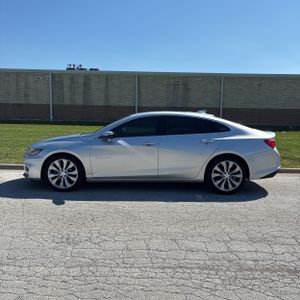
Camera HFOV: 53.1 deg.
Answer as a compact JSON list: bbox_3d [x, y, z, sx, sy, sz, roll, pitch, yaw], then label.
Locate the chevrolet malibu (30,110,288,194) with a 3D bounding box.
[{"bbox_3d":[0.012,-0.052,6.010,4.925,1.465,1.870,1,6,3],"label":"chevrolet malibu"}]

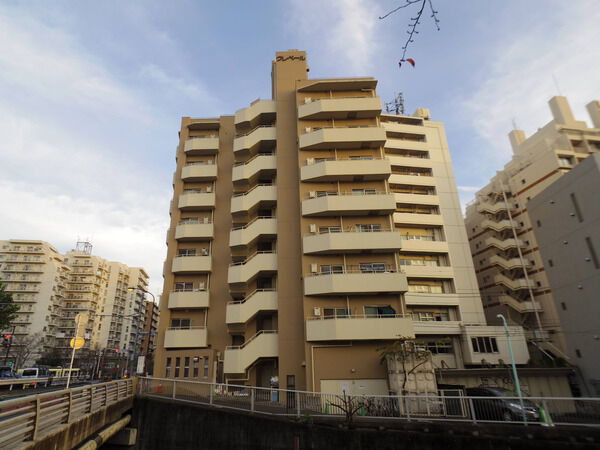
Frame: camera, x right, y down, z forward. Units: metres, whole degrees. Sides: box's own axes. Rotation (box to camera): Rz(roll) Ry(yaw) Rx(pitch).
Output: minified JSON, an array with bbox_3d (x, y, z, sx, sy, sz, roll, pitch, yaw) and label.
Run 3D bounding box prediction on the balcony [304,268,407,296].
[{"bbox_3d":[3.588,3.839,22.562,6.455,1.330,1.150,-1,-21,-1],"label":"balcony"}]

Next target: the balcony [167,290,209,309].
[{"bbox_3d":[-8.493,5.841,27.012,3.200,1.350,1.200,-1,-21,-3],"label":"balcony"}]

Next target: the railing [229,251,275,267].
[{"bbox_3d":[-3.417,2.494,25.609,3.650,0.920,0.500,-2,-21,1],"label":"railing"}]

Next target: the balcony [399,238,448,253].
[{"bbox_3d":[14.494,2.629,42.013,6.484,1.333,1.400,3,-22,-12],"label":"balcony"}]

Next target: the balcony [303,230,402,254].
[{"bbox_3d":[3.465,1.257,23.510,6.450,1.250,1.100,-2,-21,1],"label":"balcony"}]

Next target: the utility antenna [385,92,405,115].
[{"bbox_3d":[14.355,-17.855,51.846,2.500,4.200,1.900,3,-22,-12],"label":"utility antenna"}]

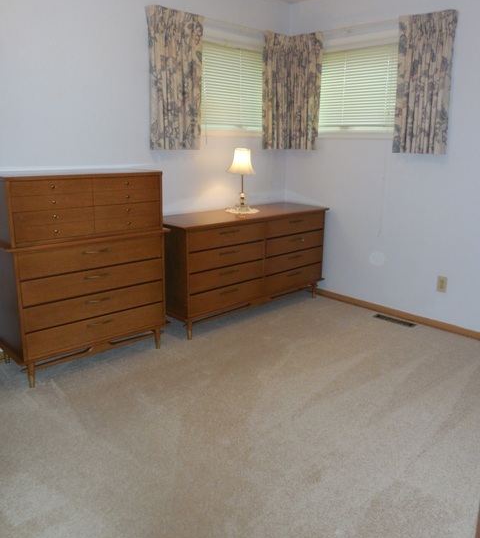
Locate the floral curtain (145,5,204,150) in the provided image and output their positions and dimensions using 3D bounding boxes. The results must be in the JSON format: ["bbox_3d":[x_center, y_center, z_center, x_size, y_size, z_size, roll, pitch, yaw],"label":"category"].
[{"bbox_3d":[-0.436,-1.284,3.312,0.455,0.900,0.110,-13,20,-42],"label":"floral curtain"}]

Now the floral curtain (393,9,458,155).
[{"bbox_3d":[1.250,-1.251,3.284,0.110,0.900,0.420,-13,20,-42],"label":"floral curtain"}]

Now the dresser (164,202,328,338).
[{"bbox_3d":[0.028,-0.047,3.788,1.497,0.790,0.495,-13,20,-41],"label":"dresser"}]

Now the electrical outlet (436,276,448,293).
[{"bbox_3d":[1.463,0.115,3.481,0.013,0.116,0.070,-13,20,-42],"label":"electrical outlet"}]

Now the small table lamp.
[{"bbox_3d":[0.026,-0.684,3.722,0.235,0.475,0.235,1,15,1],"label":"small table lamp"}]

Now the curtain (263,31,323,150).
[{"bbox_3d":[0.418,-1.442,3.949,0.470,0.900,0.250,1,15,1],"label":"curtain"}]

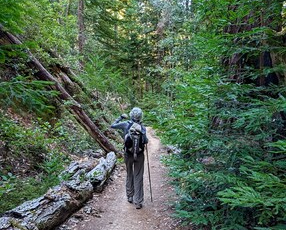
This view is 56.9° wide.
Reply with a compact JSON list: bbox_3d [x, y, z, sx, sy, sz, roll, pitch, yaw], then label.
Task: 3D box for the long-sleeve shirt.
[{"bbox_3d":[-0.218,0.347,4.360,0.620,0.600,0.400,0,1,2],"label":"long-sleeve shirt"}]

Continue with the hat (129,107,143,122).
[{"bbox_3d":[-0.103,-0.003,4.300,0.225,0.235,0.235,0,1,2],"label":"hat"}]

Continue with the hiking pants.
[{"bbox_3d":[-0.133,1.009,4.330,0.330,0.940,0.360,0,1,2],"label":"hiking pants"}]

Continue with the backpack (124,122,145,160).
[{"bbox_3d":[-0.123,0.411,4.120,0.310,0.560,0.240,0,1,2],"label":"backpack"}]

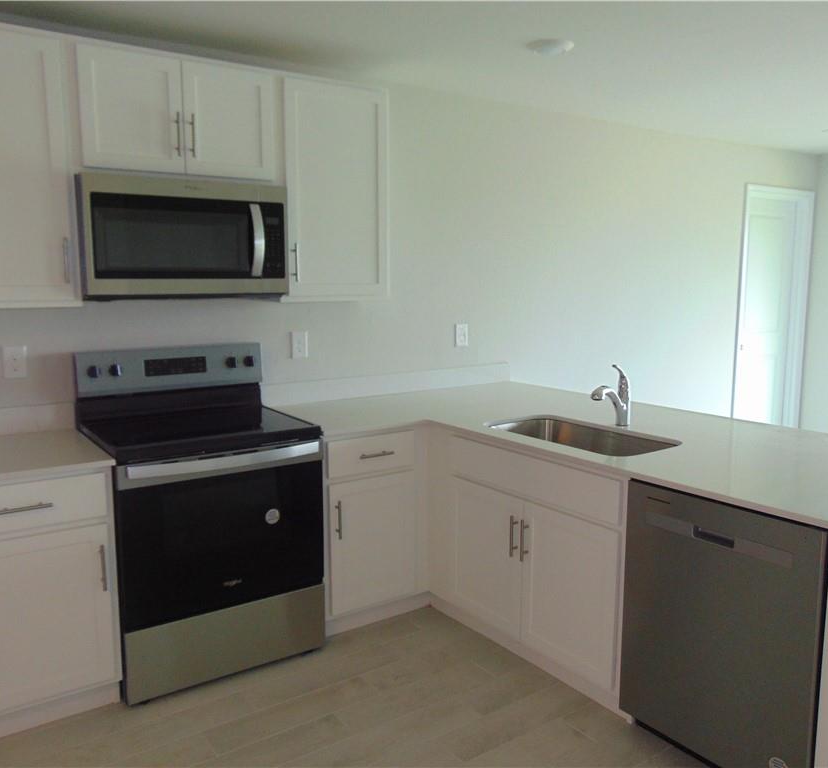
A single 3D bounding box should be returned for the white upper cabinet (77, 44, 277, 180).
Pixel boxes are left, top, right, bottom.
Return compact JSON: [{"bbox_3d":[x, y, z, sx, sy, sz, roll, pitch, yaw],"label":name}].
[{"bbox_3d":[-0.952,-1.004,2.891,0.768,0.450,0.325,-6,9,-34],"label":"white upper cabinet"}]

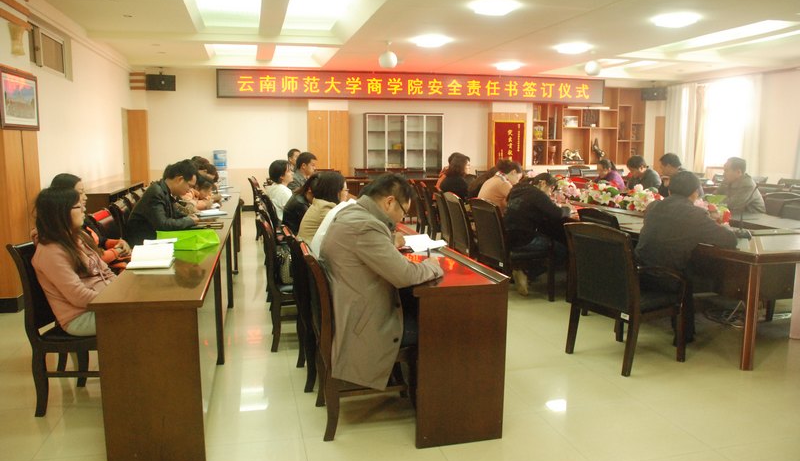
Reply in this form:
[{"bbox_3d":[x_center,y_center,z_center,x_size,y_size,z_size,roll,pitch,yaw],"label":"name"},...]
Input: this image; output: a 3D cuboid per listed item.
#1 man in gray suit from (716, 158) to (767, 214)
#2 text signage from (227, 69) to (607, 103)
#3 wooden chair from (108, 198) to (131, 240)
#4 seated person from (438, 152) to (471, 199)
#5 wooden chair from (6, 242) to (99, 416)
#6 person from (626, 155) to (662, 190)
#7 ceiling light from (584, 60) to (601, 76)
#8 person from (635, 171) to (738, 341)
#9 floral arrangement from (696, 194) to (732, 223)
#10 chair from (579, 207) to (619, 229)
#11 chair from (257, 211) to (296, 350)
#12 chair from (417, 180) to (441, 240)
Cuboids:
[{"bbox_3d":[3.353,-0.060,5.871,0.750,1.300,0.500,1,8,9],"label":"man in gray suit"},{"bbox_3d":[0.579,-3.264,13.791,9.150,0.600,0.150,-2,8,-13],"label":"text signage"},{"bbox_3d":[-2.031,0.204,5.047,0.580,0.920,0.470,-2,9,-14],"label":"wooden chair"},{"bbox_3d":[0.848,-0.205,6.810,0.750,1.340,0.480,-2,8,-13],"label":"seated person"},{"bbox_3d":[-1.654,0.473,3.201,0.550,0.900,0.450,1,8,2],"label":"wooden chair"},{"bbox_3d":[3.168,-0.366,8.004,0.700,1.240,0.500,-2,9,-14],"label":"person"},{"bbox_3d":[3.463,-2.922,10.786,0.290,0.290,0.290,-2,8,-13],"label":"ceiling light"},{"bbox_3d":[1.892,0.199,4.090,0.880,1.210,0.520,-5,10,-32],"label":"person"},{"bbox_3d":[2.618,-0.170,5.048,0.330,0.290,0.340,-2,8,-13],"label":"floral arrangement"},{"bbox_3d":[1.790,0.289,4.738,0.600,0.920,0.530,-2,8,-16],"label":"chair"},{"bbox_3d":[-0.716,0.333,4.177,0.550,0.900,0.450,-2,9,-13],"label":"chair"},{"bbox_3d":[0.624,-0.279,8.863,0.640,0.900,0.570,-1,8,-3],"label":"chair"}]

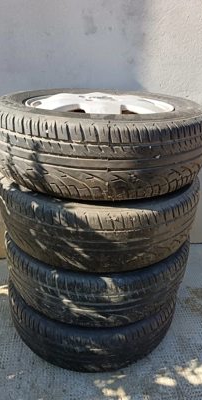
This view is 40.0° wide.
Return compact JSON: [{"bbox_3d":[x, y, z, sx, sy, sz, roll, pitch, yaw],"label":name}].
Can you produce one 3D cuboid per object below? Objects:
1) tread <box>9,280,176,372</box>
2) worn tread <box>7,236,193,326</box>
[{"bbox_3d":[-0.031,0.321,1.087,0.624,0.194,0.624,3,27,0],"label":"tread"},{"bbox_3d":[-0.012,0.147,1.003,0.624,0.194,0.624,3,27,0],"label":"worn tread"}]

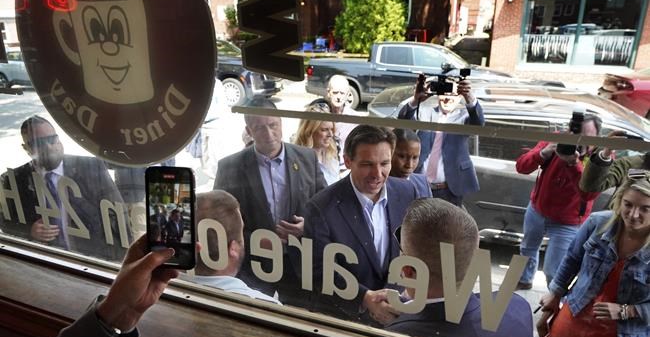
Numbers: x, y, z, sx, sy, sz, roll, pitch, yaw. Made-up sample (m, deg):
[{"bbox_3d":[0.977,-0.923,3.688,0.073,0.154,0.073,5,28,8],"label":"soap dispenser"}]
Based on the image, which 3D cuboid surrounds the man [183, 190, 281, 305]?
[{"bbox_3d":[-0.340,0.846,1.626,0.550,1.680,0.420,7,21,19],"label":"man"}]

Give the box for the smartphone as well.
[{"bbox_3d":[-0.231,0.073,0.650,0.073,0.151,0.009,-1,5,14],"label":"smartphone"}]

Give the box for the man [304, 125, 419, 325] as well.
[{"bbox_3d":[0.160,0.665,2.018,0.580,1.760,0.460,-11,22,-28],"label":"man"}]

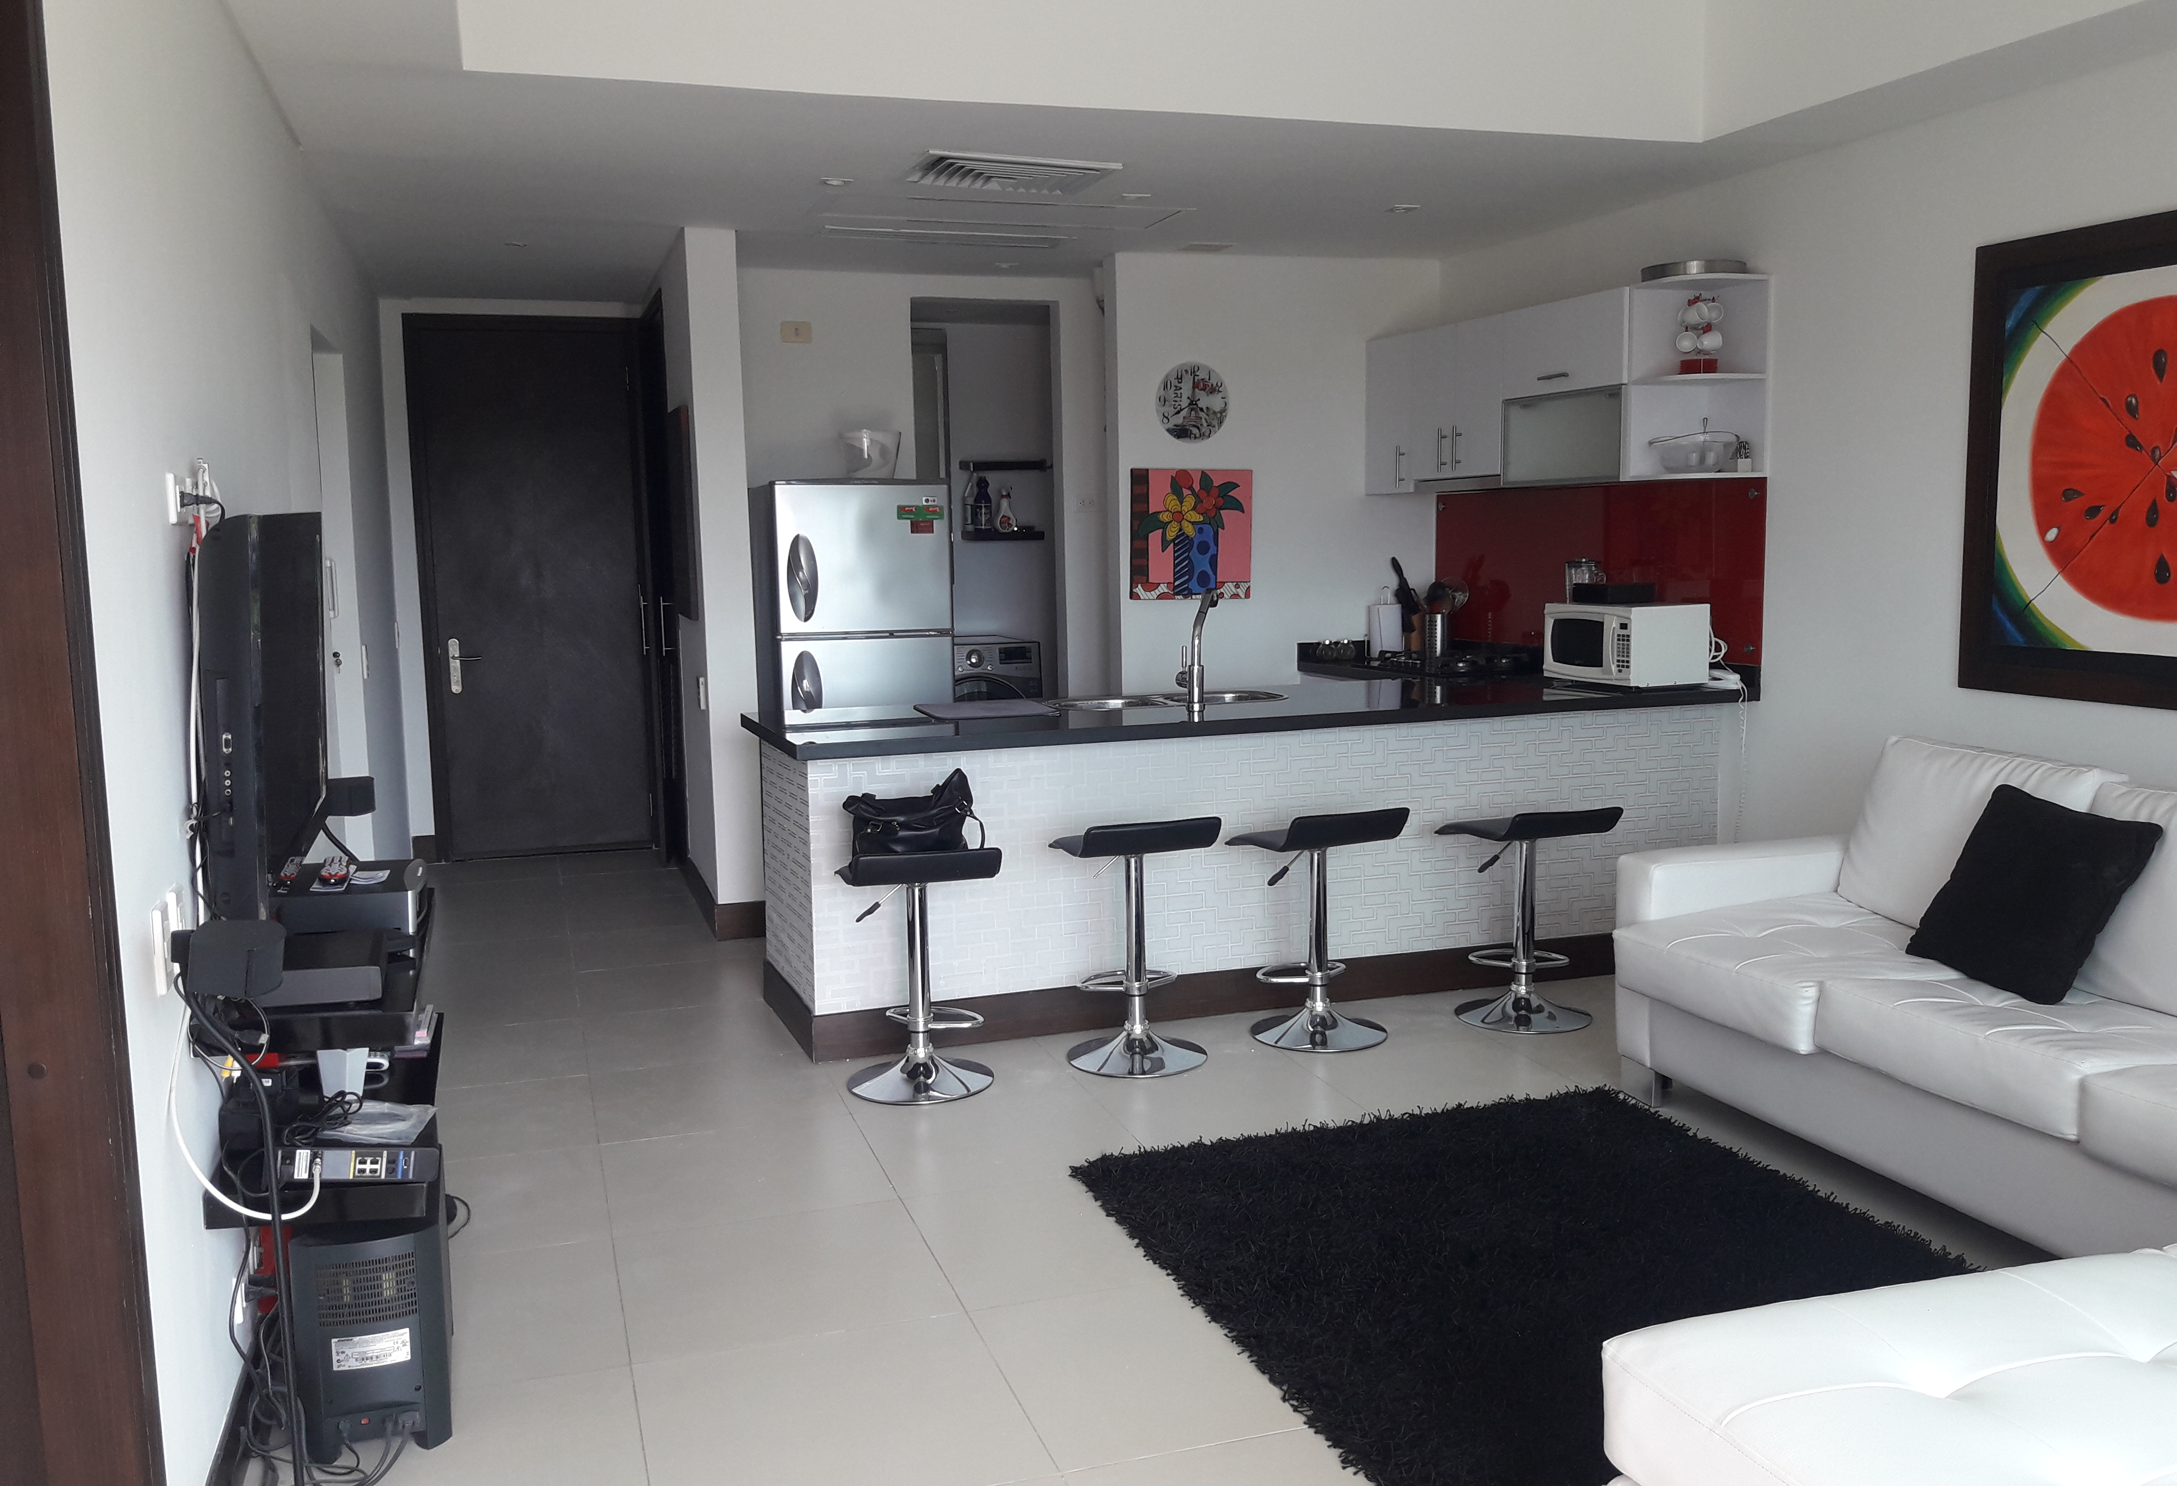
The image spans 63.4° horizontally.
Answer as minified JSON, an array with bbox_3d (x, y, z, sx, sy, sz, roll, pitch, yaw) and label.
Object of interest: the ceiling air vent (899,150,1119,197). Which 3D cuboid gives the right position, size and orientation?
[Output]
[{"bbox_3d":[-0.238,-1.664,5.197,0.585,0.035,0.470,-3,7,-18],"label":"ceiling air vent"}]

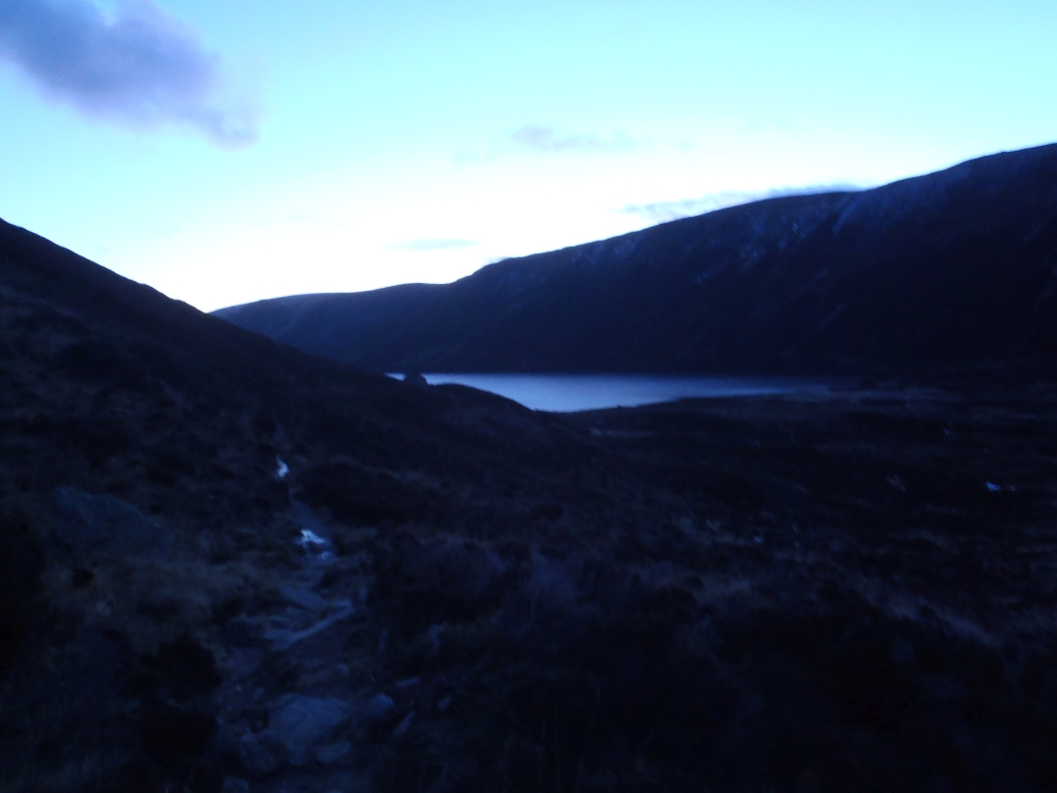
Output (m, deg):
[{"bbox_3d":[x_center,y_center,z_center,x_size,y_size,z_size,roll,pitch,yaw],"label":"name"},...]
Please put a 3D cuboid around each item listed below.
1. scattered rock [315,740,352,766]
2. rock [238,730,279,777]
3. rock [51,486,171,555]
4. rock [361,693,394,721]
[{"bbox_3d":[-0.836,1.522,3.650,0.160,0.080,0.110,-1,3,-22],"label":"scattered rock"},{"bbox_3d":[-1.155,1.526,3.650,0.165,0.110,0.190,-1,3,-20],"label":"rock"},{"bbox_3d":[-3.224,0.955,6.600,0.900,0.450,0.620,-1,3,-25],"label":"rock"},{"bbox_3d":[-0.721,1.487,4.100,0.150,0.090,0.130,0,2,-10],"label":"rock"}]

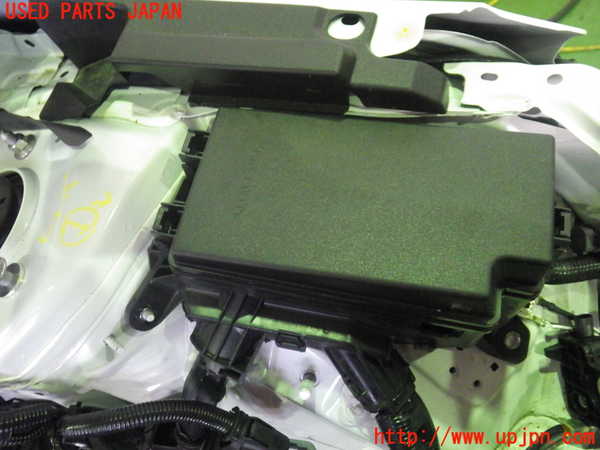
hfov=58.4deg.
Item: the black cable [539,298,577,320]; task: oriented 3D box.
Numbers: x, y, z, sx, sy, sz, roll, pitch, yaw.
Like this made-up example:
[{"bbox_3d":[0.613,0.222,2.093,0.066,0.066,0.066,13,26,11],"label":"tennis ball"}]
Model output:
[{"bbox_3d":[0.228,0.075,0.474,0.033,0.008,0.008,27,72,17],"label":"black cable"}]

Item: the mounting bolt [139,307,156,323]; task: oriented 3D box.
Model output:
[{"bbox_3d":[-0.146,0.086,0.515,0.015,0.011,0.015,-3,66,6],"label":"mounting bolt"}]

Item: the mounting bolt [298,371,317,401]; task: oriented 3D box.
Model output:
[{"bbox_3d":[0.007,0.154,0.514,0.014,0.014,0.030,7,27,11],"label":"mounting bolt"}]

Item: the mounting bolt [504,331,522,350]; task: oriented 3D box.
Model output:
[{"bbox_3d":[0.184,0.100,0.464,0.015,0.011,0.015,7,67,10],"label":"mounting bolt"}]

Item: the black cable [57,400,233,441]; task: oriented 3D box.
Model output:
[{"bbox_3d":[-0.141,0.181,0.501,0.168,0.025,0.033,-3,66,6],"label":"black cable"}]

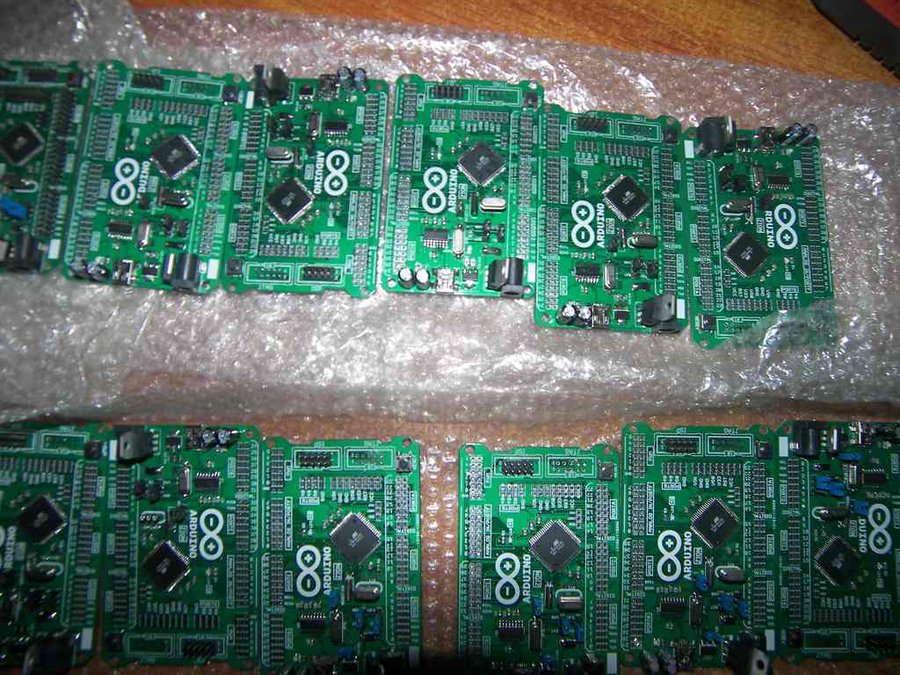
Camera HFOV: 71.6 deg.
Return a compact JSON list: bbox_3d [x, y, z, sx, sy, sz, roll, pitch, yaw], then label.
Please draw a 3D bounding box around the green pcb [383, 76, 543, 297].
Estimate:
[{"bbox_3d":[0.007,-0.066,0.260,0.063,0.013,0.099,3,80,0],"label":"green pcb"}]

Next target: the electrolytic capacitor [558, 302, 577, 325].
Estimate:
[{"bbox_3d":[0.046,-0.009,0.249,0.005,0.011,0.005,3,78,-4],"label":"electrolytic capacitor"}]

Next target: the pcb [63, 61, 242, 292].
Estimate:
[{"bbox_3d":[-0.122,-0.068,0.257,0.063,0.013,0.099,5,82,-2],"label":"pcb"}]

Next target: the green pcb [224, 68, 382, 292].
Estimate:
[{"bbox_3d":[-0.061,-0.066,0.260,0.063,0.013,0.099,2,79,3],"label":"green pcb"}]

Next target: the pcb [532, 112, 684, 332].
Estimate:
[{"bbox_3d":[0.069,-0.052,0.259,0.063,0.013,0.099,3,80,-5],"label":"pcb"}]

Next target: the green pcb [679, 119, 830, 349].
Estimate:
[{"bbox_3d":[0.133,-0.045,0.265,0.063,0.013,0.099,1,82,-4],"label":"green pcb"}]

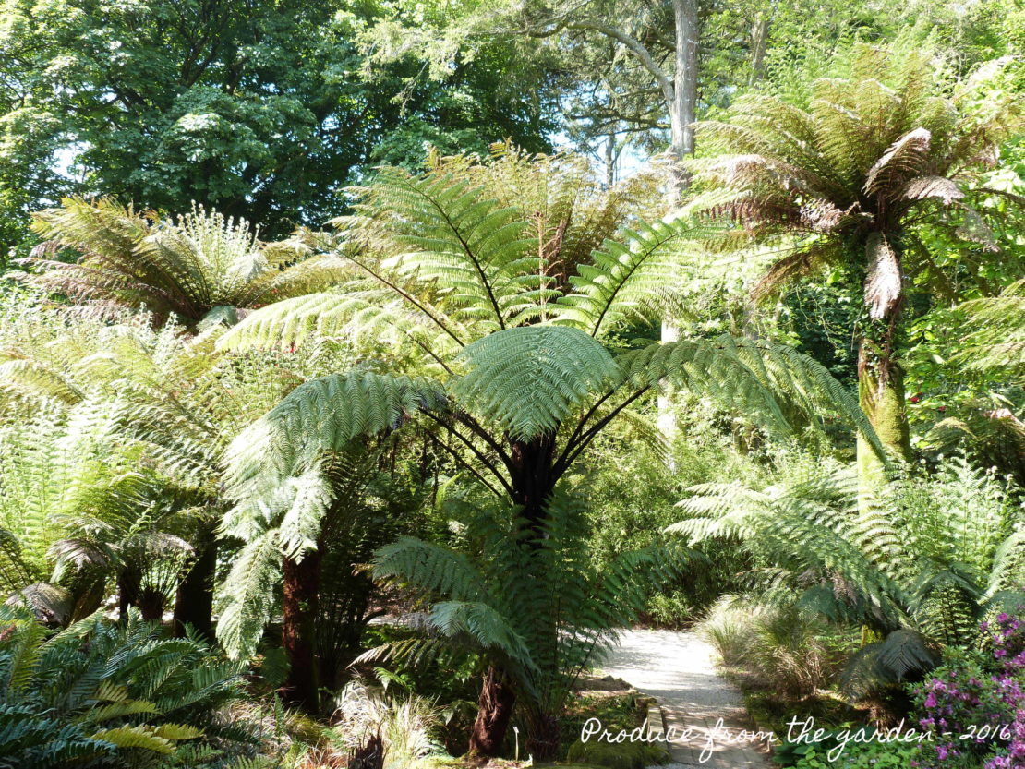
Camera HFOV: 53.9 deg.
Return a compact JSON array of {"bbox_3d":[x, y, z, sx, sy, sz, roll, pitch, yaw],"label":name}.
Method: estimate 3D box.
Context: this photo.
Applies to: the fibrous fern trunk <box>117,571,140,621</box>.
[{"bbox_3d":[-3.620,2.021,9.500,0.220,0.600,0.220,0,-2,0],"label":"fibrous fern trunk"}]

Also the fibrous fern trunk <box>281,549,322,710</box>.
[{"bbox_3d":[-1.460,1.695,7.000,0.260,1.200,0.260,0,-2,0],"label":"fibrous fern trunk"}]

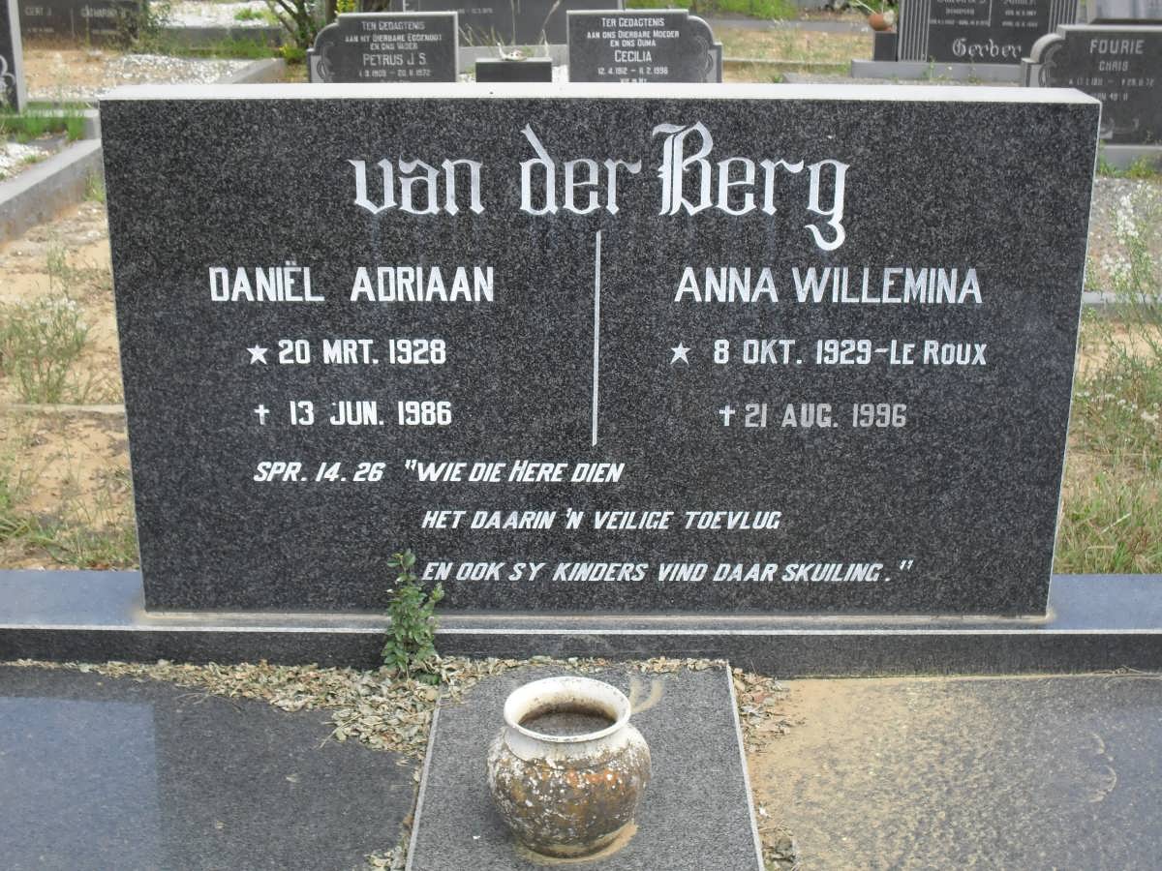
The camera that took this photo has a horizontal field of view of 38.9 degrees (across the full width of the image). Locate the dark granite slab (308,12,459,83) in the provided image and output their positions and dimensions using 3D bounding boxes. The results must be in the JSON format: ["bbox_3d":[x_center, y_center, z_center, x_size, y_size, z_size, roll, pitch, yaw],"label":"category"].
[{"bbox_3d":[-0.840,-1.555,7.032,0.635,0.490,0.090,-2,19,-5],"label":"dark granite slab"}]

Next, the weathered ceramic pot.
[{"bbox_3d":[-0.015,0.384,1.895,0.188,0.156,0.188,0,19,0],"label":"weathered ceramic pot"}]

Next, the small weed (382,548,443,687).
[{"bbox_3d":[-0.230,0.247,2.253,0.081,0.187,0.075,0,19,0],"label":"small weed"}]

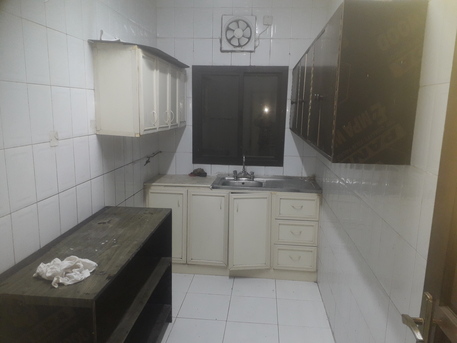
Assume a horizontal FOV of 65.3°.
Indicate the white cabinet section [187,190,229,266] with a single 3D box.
[{"bbox_3d":[-0.178,0.524,3.723,0.400,0.757,0.450,2,10,5],"label":"white cabinet section"}]

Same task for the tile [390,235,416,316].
[{"bbox_3d":[0.714,0.426,1.454,0.012,0.303,0.200,2,10,5],"label":"tile"}]

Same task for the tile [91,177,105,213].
[{"bbox_3d":[-0.942,0.190,2.573,0.012,0.303,0.200,2,10,5],"label":"tile"}]

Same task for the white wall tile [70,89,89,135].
[{"bbox_3d":[-0.946,-0.370,2.268,0.015,0.300,0.200,2,10,5],"label":"white wall tile"}]

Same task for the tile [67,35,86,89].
[{"bbox_3d":[-0.932,-0.663,2.191,0.010,0.300,0.198,2,10,6],"label":"tile"}]

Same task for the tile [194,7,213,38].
[{"bbox_3d":[-0.258,-1.540,3.710,0.200,0.303,0.012,2,10,5],"label":"tile"}]

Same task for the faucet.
[{"bbox_3d":[0.163,-0.026,3.670,0.220,0.276,0.190,2,10,5],"label":"faucet"}]

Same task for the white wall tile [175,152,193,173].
[{"bbox_3d":[-0.487,-0.060,3.966,0.200,0.300,0.010,2,10,6],"label":"white wall tile"}]

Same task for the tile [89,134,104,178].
[{"bbox_3d":[-0.932,-0.107,2.516,0.015,0.300,0.200,2,10,5],"label":"tile"}]

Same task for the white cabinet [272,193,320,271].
[{"bbox_3d":[0.678,0.579,3.741,0.455,0.840,0.480,2,10,5],"label":"white cabinet"}]

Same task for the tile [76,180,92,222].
[{"bbox_3d":[-0.962,0.225,2.377,0.012,0.303,0.200,2,10,5],"label":"tile"}]

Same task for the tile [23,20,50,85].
[{"bbox_3d":[-0.982,-0.599,1.824,0.012,0.303,0.200,2,10,5],"label":"tile"}]

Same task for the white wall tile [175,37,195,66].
[{"bbox_3d":[-0.464,-1.245,3.773,0.200,0.300,0.015,2,10,5],"label":"white wall tile"}]

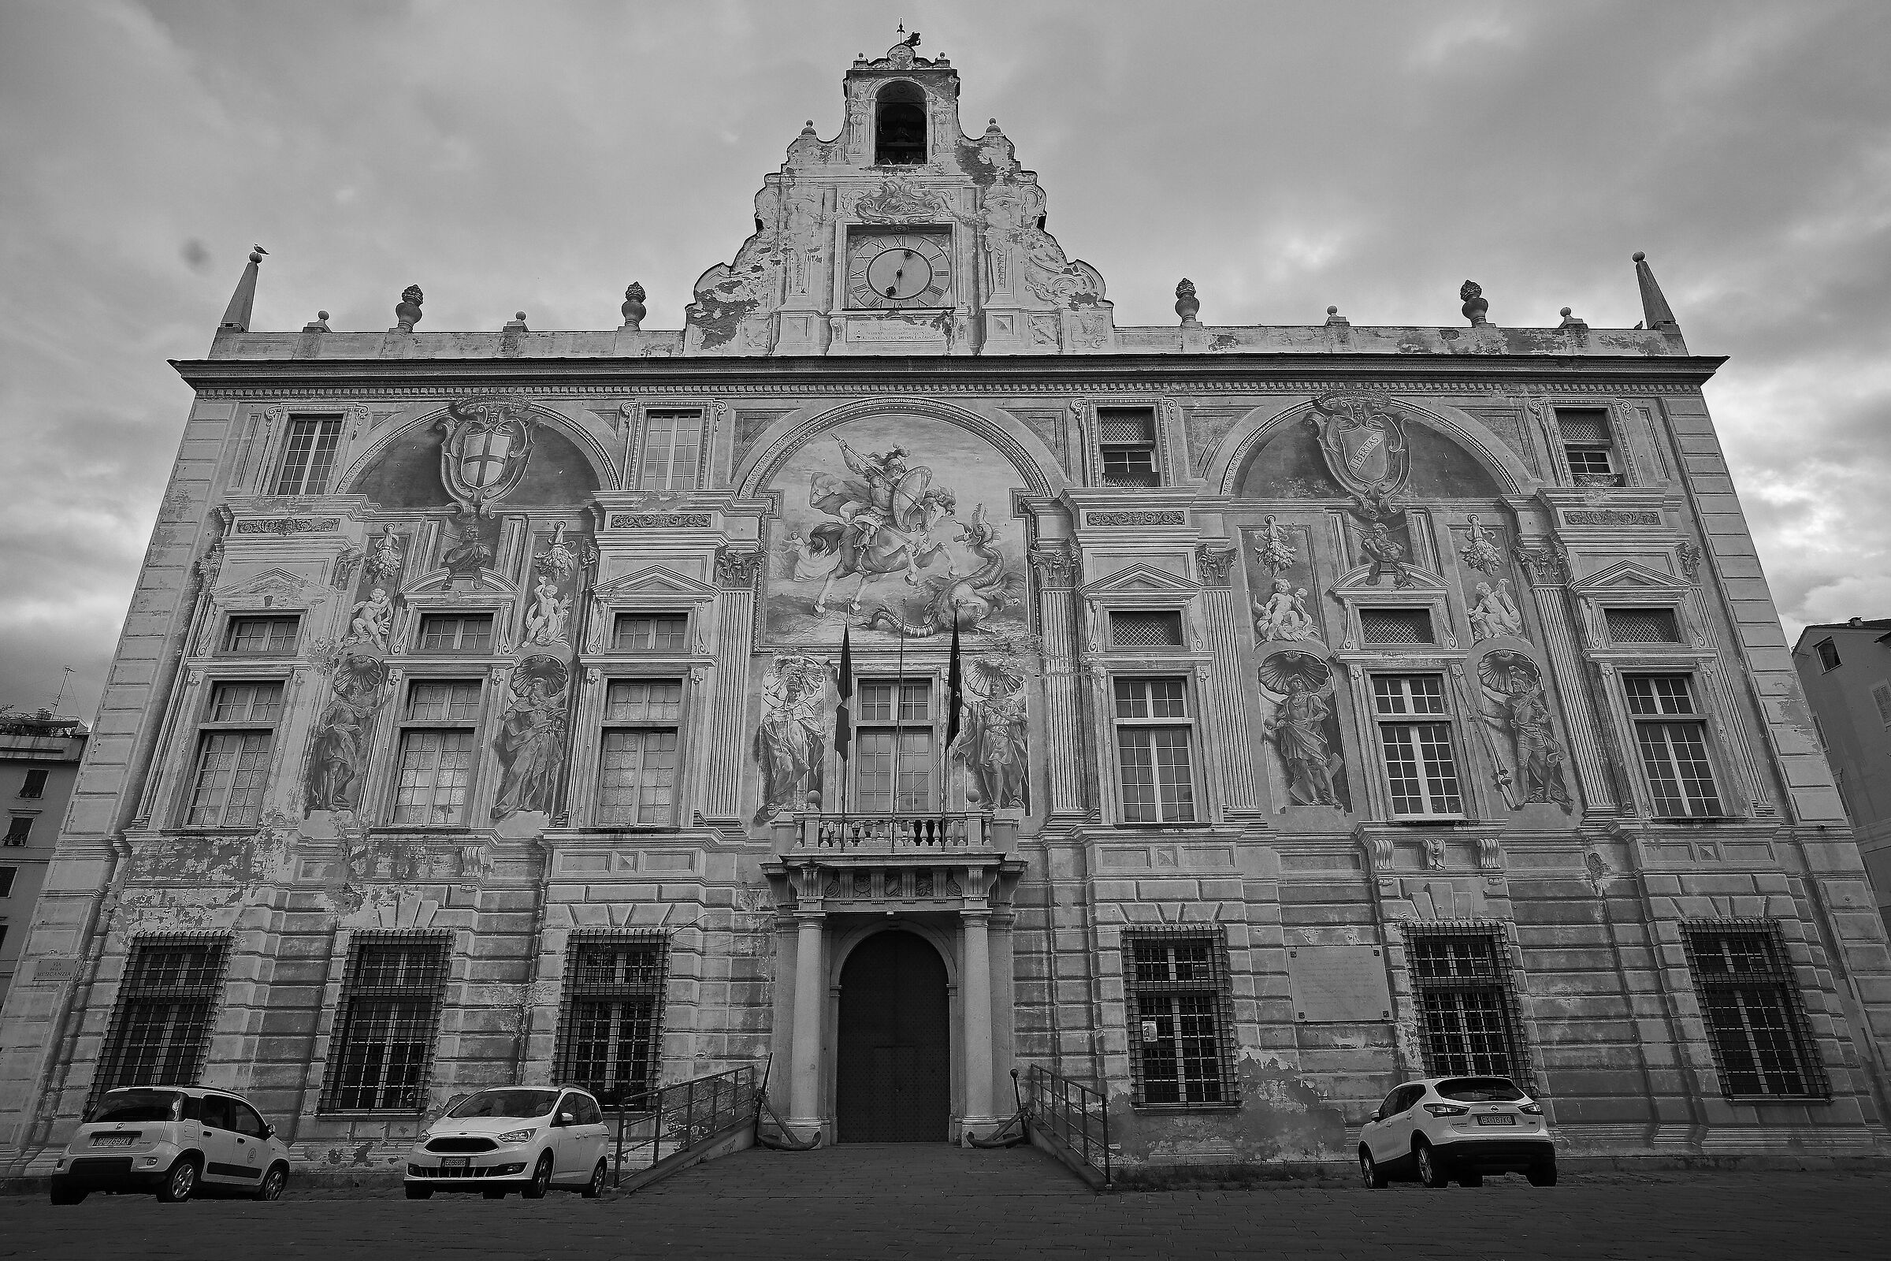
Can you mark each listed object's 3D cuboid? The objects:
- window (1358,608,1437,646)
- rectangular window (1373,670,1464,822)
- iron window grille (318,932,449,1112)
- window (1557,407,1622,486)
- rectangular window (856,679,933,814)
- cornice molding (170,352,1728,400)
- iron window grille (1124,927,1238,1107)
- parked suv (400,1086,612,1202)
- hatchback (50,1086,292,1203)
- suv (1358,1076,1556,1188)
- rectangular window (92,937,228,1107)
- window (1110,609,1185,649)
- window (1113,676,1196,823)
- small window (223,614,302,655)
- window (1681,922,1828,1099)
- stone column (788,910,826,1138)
[{"bbox_3d":[9.751,-0.038,21.585,1.505,0.838,0.250,0,-21,0],"label":"window"},{"bbox_3d":[10.935,2.687,23.166,1.587,3.375,0.250,0,-21,0],"label":"rectangular window"},{"bbox_3d":[-12.090,8.445,21.638,2.245,3.632,0.250,0,-21,-1],"label":"iron window grille"},{"bbox_3d":[17.642,-5.017,27.253,1.438,2.457,0.250,0,-21,-1],"label":"window"},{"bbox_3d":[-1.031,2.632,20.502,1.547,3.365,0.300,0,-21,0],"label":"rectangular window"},{"bbox_3d":[0.251,-7.035,27.502,42.697,0.919,0.650,0,-21,-1],"label":"cornice molding"},{"bbox_3d":[4.324,7.164,18.553,1.907,3.058,0.300,0,-21,0],"label":"iron window grille"},{"bbox_3d":[-6.565,7.908,15.443,1.840,1.670,4.500,0,-30,-1],"label":"parked suv"},{"bbox_3d":[-11.443,7.891,15.213,1.680,1.560,3.650,0,-30,-2],"label":"hatchback"},{"bbox_3d":[8.191,8.363,16.433,1.820,1.600,4.380,-2,-30,2],"label":"suv"},{"bbox_3d":[-16.995,8.510,21.688,2.238,3.602,0.300,0,-21,-1],"label":"rectangular window"},{"bbox_3d":[4.849,-0.005,24.169,1.749,0.936,0.200,0,-21,0],"label":"window"},{"bbox_3d":[4.831,2.760,23.102,1.681,3.440,0.250,0,-21,0],"label":"window"},{"bbox_3d":[-14.602,0.120,21.415,1.502,0.896,0.250,0,-21,0],"label":"small window"},{"bbox_3d":[15.032,7.066,18.639,1.959,3.091,0.300,0,-21,0],"label":"window"},{"bbox_3d":[-2.475,7.104,18.010,0.650,3.909,0.650,0,-21,0],"label":"stone column"}]

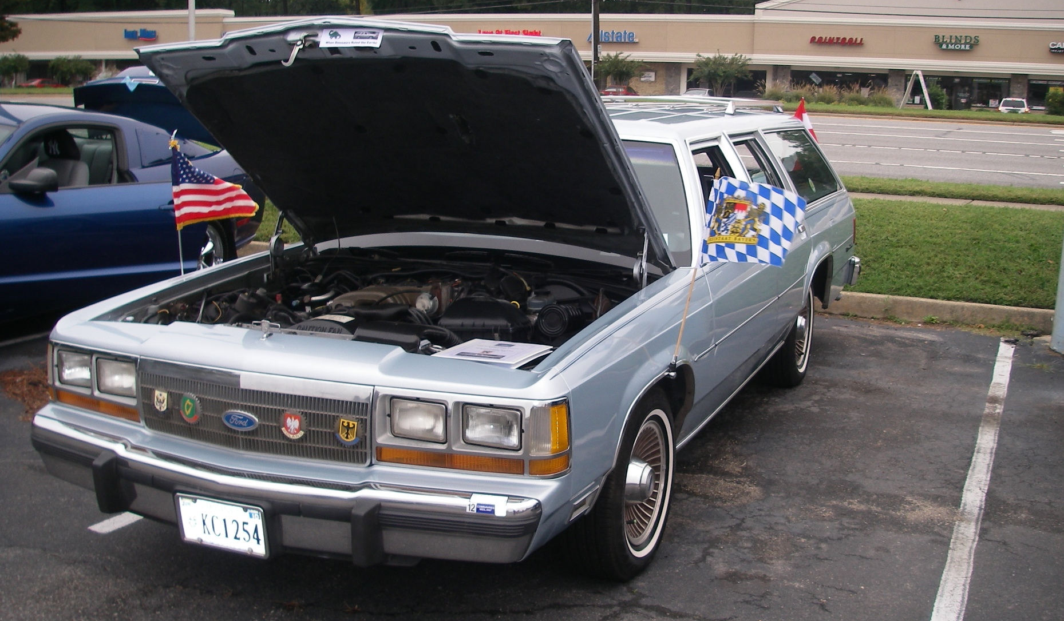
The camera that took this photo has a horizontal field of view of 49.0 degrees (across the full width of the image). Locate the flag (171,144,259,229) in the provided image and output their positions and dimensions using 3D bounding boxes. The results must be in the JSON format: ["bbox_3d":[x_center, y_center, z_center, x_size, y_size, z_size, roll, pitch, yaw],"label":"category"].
[{"bbox_3d":[-1.211,-0.470,4.450,0.350,0.330,0.100,-4,12,-25],"label":"flag"}]

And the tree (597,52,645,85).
[{"bbox_3d":[4.093,-10.626,54.000,2.191,2.690,2.081,1,11,0],"label":"tree"}]

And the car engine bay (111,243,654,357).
[{"bbox_3d":[-0.434,0.086,4.080,1.500,0.420,1.300,5,11,22],"label":"car engine bay"}]

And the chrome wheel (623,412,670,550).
[{"bbox_3d":[0.349,0.575,3.897,0.170,0.480,0.480,5,11,22],"label":"chrome wheel"}]

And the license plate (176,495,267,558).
[{"bbox_3d":[-0.861,0.599,3.243,0.305,0.154,0.020,5,11,22],"label":"license plate"}]

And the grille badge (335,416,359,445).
[{"bbox_3d":[-0.496,0.323,3.134,0.070,0.077,0.014,3,11,12],"label":"grille badge"}]

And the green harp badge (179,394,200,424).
[{"bbox_3d":[-0.967,0.279,3.299,0.075,0.082,0.014,8,13,33],"label":"green harp badge"}]

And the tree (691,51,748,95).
[{"bbox_3d":[8.506,-10.392,53.000,2.716,2.716,2.580,1,11,0],"label":"tree"}]

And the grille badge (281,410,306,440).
[{"bbox_3d":[-0.649,0.312,3.166,0.068,0.078,0.014,3,11,12],"label":"grille badge"}]

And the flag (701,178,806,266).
[{"bbox_3d":[0.751,-0.300,3.960,0.400,0.310,0.100,-5,12,-27],"label":"flag"}]

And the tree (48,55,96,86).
[{"bbox_3d":[-24.445,-12.377,62.000,2.515,2.383,2.389,1,11,0],"label":"tree"}]

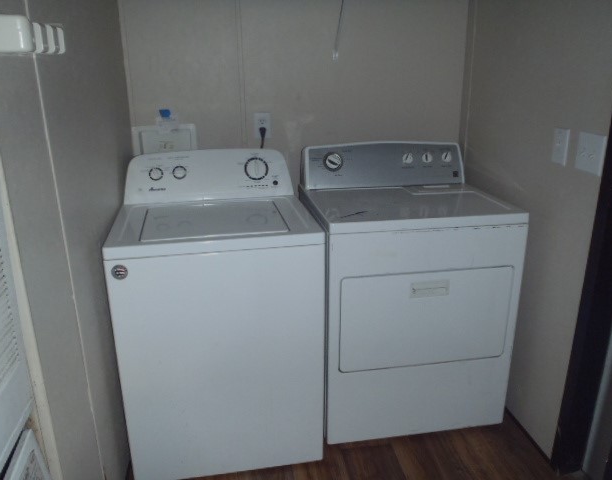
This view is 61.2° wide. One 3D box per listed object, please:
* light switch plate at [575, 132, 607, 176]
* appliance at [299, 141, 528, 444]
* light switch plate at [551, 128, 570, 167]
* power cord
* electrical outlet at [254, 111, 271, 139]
[{"bbox_3d":[0.904,-0.275,1.648,0.011,0.117,0.117,-4,19,-10],"label":"light switch plate"},{"bbox_3d":[0.389,0.171,2.232,0.737,1.100,0.690,-3,18,-9],"label":"appliance"},{"bbox_3d":[0.878,-0.321,1.785,0.011,0.116,0.071,-4,19,-10],"label":"light switch plate"},{"bbox_3d":[-0.199,-0.465,2.364,0.034,0.106,0.040,-3,18,-9],"label":"power cord"},{"bbox_3d":[-0.196,-0.523,2.368,0.073,0.114,0.012,-3,18,-9],"label":"electrical outlet"}]

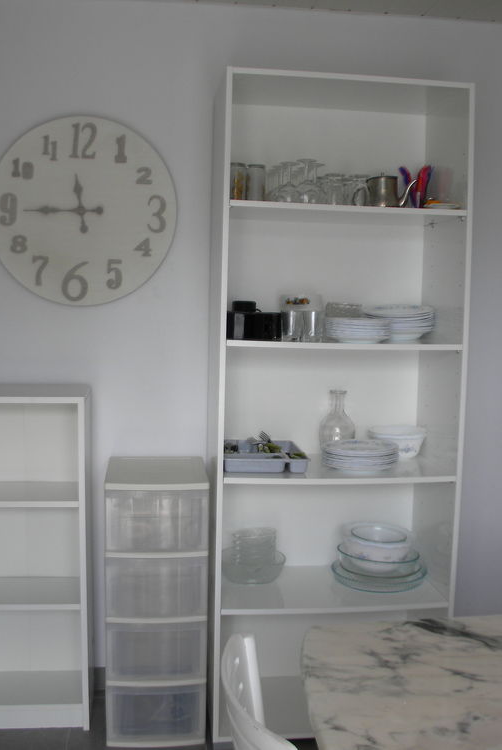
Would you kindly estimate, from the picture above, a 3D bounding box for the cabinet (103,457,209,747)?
[{"bbox_3d":[-0.299,0.703,2.561,0.311,0.830,0.357,0,6,-7],"label":"cabinet"}]

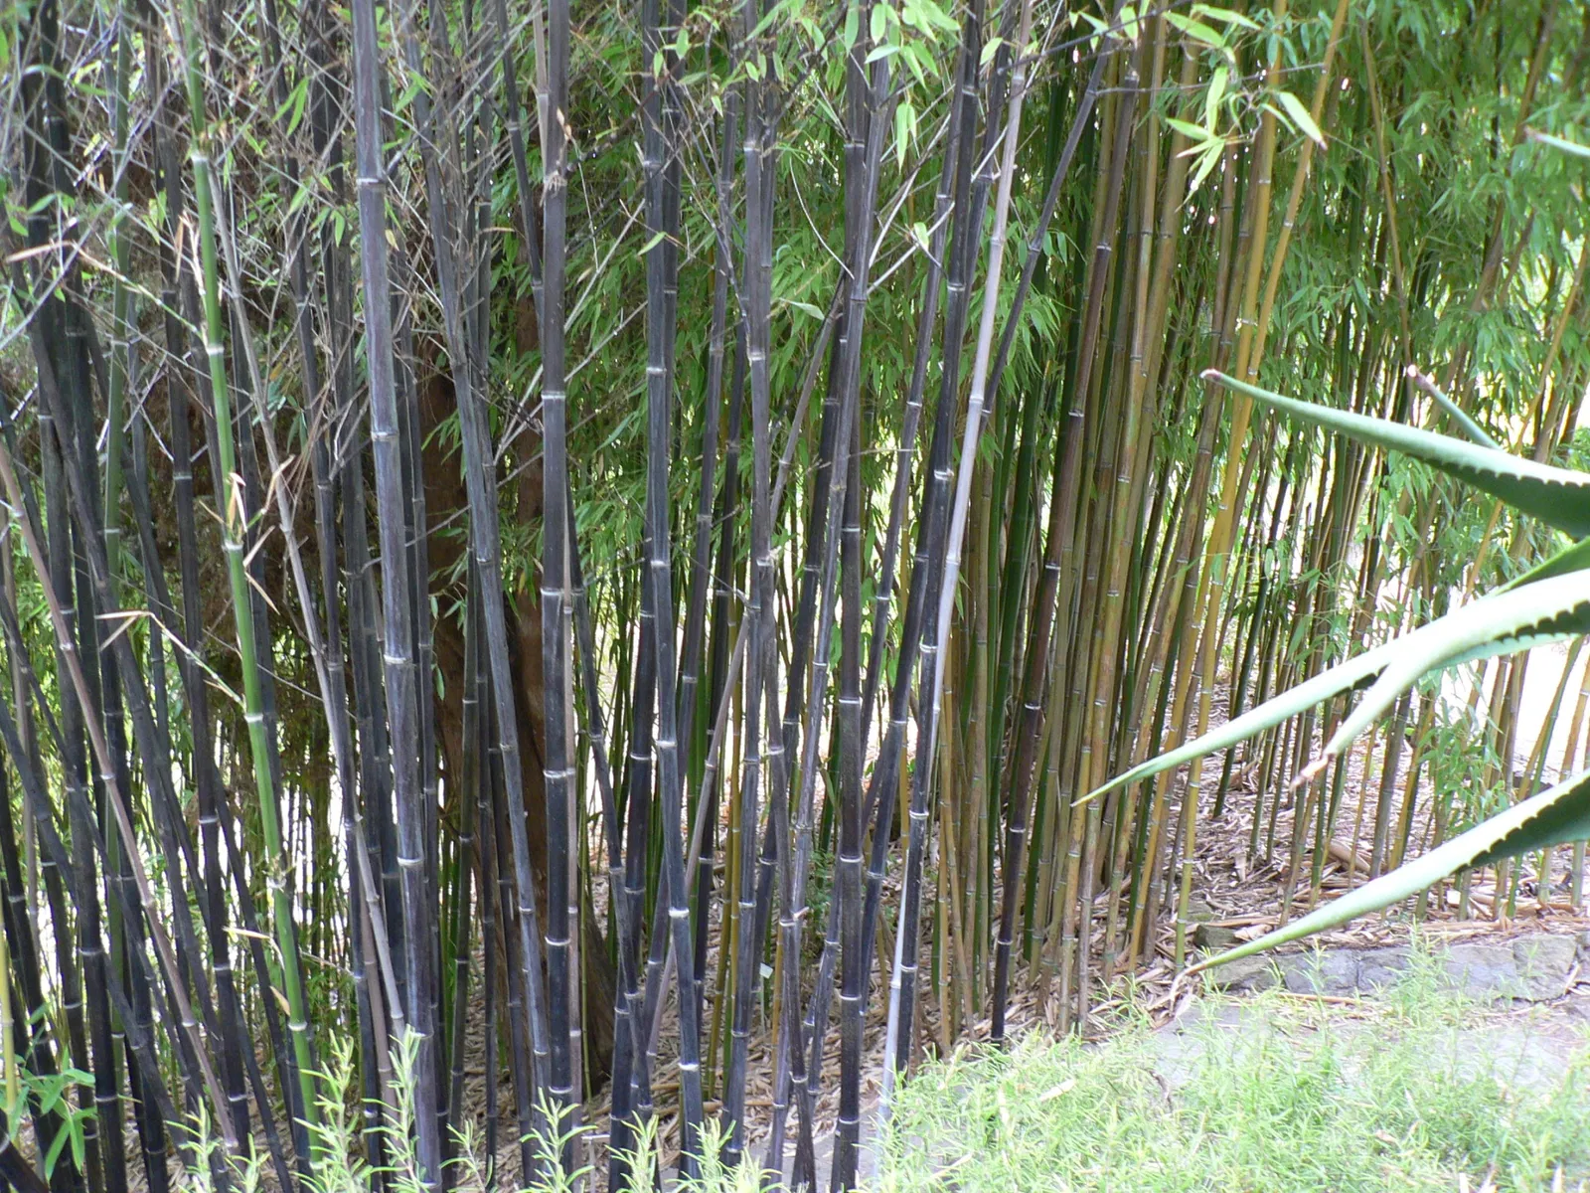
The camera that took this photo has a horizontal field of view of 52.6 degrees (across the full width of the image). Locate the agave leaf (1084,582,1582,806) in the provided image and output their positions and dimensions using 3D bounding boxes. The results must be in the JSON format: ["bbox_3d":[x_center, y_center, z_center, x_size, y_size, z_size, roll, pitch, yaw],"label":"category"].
[{"bbox_3d":[0.524,0.087,1.500,0.520,0.100,0.120,-22,9,0],"label":"agave leaf"}]

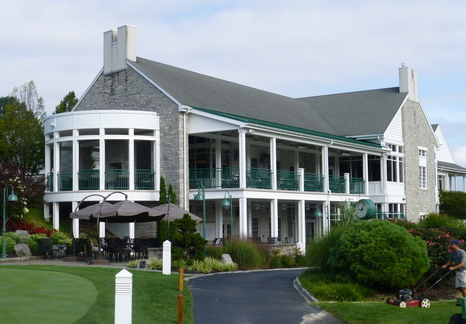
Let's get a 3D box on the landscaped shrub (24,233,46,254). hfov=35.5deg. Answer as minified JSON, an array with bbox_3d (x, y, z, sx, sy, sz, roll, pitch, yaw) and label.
[{"bbox_3d":[-9.043,3.754,33.300,1.020,0.950,1.000,0,-4,0],"label":"landscaped shrub"}]

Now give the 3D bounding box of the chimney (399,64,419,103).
[{"bbox_3d":[13.117,-5.669,53.900,0.750,2.450,2.050,-3,-5,33],"label":"chimney"}]

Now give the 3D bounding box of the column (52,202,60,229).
[{"bbox_3d":[-9.756,3.030,40.140,0.250,1.620,0.250,-3,-5,34],"label":"column"}]

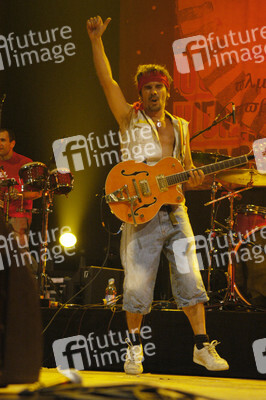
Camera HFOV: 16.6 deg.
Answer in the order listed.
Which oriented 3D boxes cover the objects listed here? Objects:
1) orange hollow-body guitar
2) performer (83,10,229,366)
[{"bbox_3d":[0.320,-0.132,5.000,0.980,0.370,0.110,-16,-5,-2],"label":"orange hollow-body guitar"},{"bbox_3d":[0.130,-0.050,5.120,0.790,2.020,0.500,1,-6,-13],"label":"performer"}]

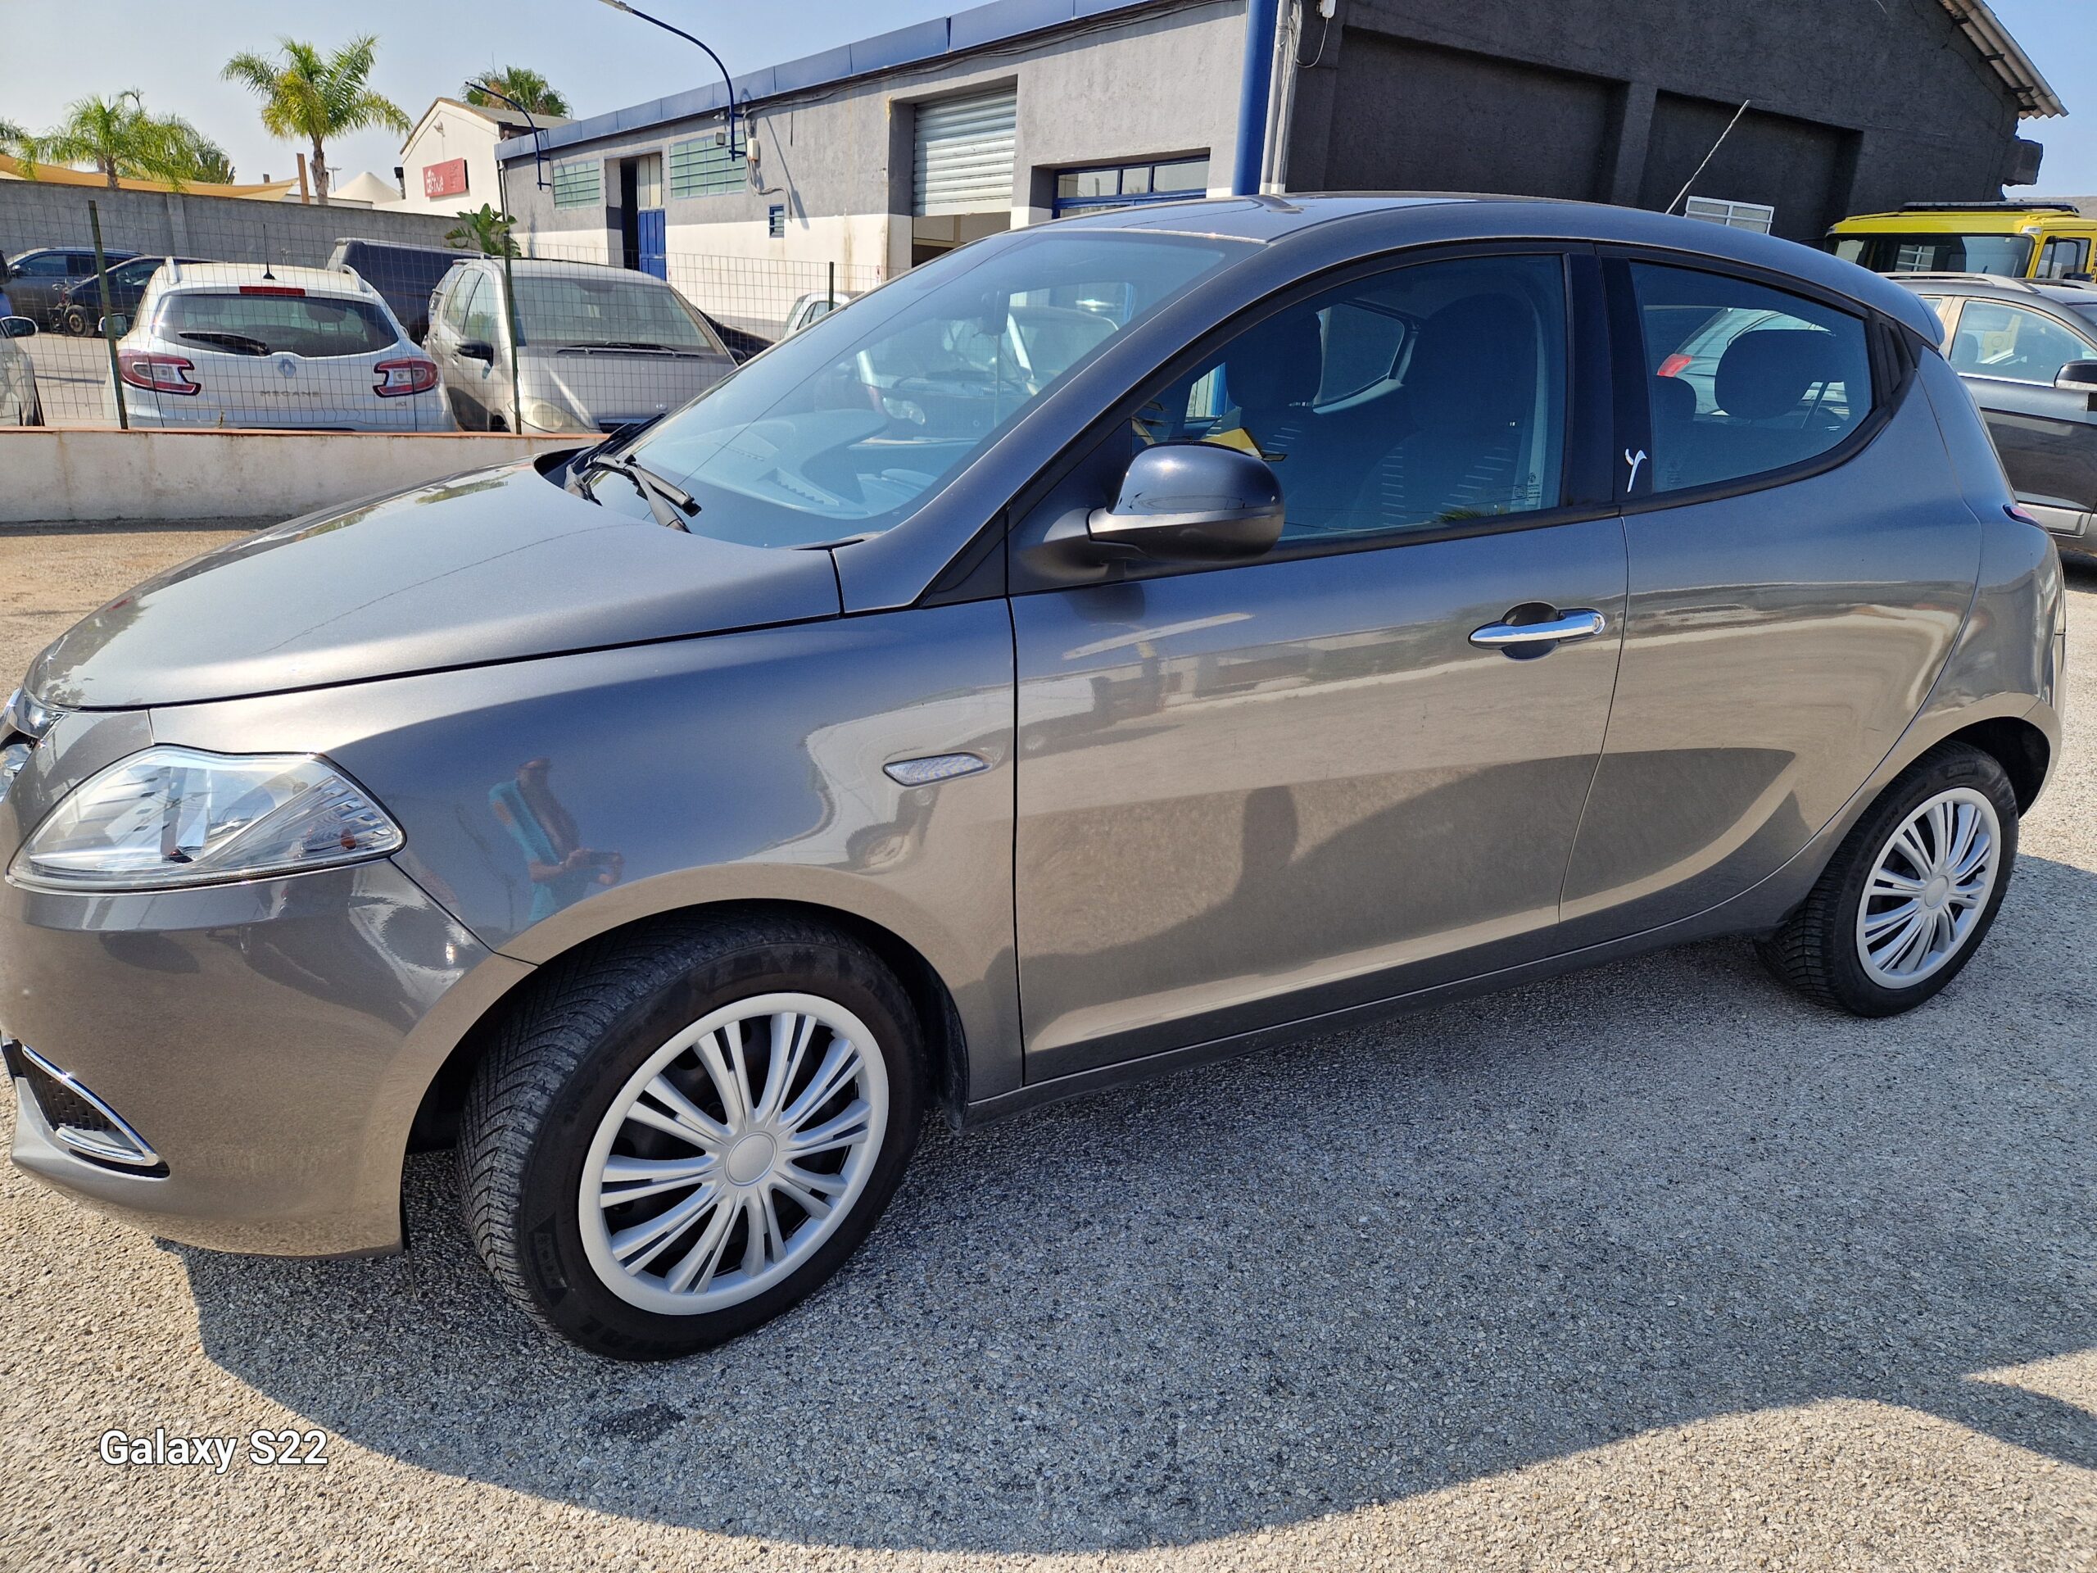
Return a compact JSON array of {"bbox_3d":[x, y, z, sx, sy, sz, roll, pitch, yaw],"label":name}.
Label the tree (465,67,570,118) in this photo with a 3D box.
[{"bbox_3d":[-15.584,-17.469,41.575,3.100,7.300,3.100,-4,20,-19],"label":"tree"}]

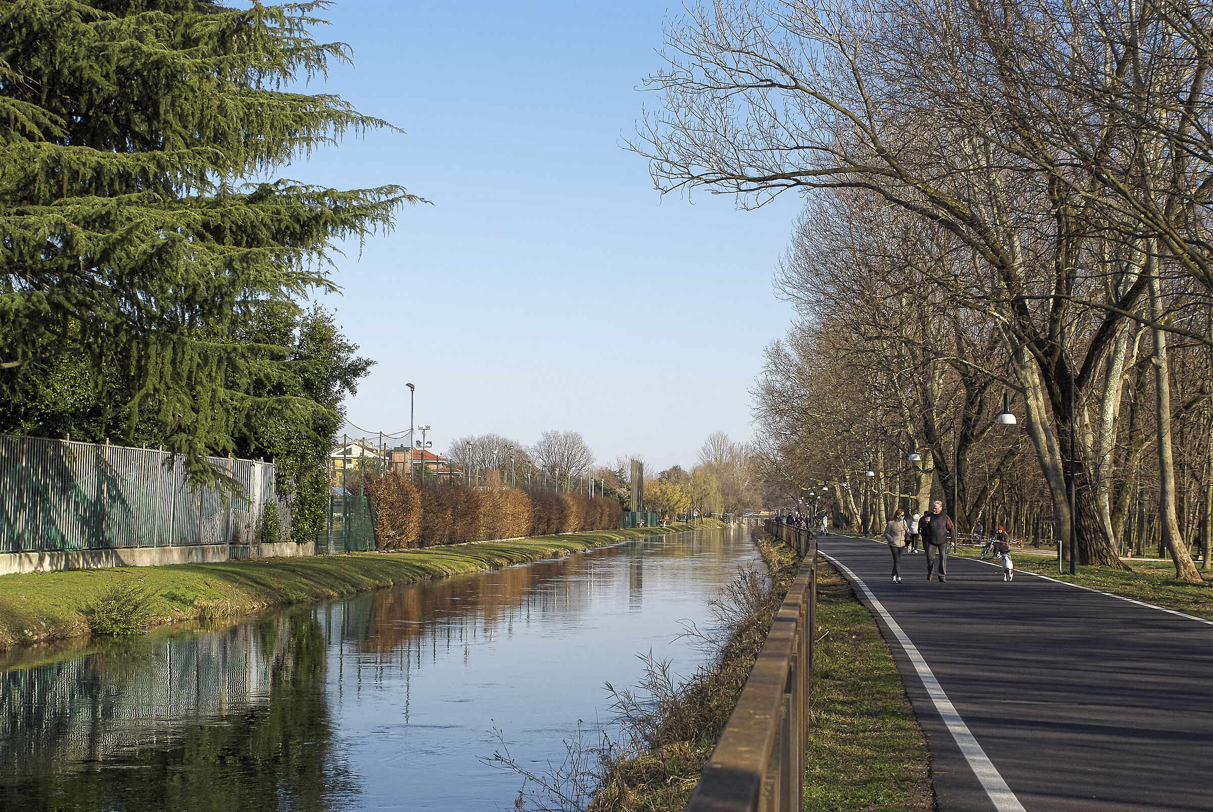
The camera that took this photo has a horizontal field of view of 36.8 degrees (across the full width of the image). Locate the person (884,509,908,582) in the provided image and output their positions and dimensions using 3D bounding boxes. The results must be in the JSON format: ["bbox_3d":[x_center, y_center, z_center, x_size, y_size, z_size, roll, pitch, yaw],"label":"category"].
[{"bbox_3d":[6.272,3.022,39.400,0.520,1.590,0.380,1,-3,0],"label":"person"}]

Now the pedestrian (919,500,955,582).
[{"bbox_3d":[7.127,2.905,39.200,0.750,1.770,0.480,0,-3,7],"label":"pedestrian"}]

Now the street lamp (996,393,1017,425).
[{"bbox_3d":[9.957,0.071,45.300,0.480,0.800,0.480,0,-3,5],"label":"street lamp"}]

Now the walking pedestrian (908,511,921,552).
[{"bbox_3d":[12.277,4.988,72.500,0.420,1.680,0.480,4,-4,-41],"label":"walking pedestrian"}]

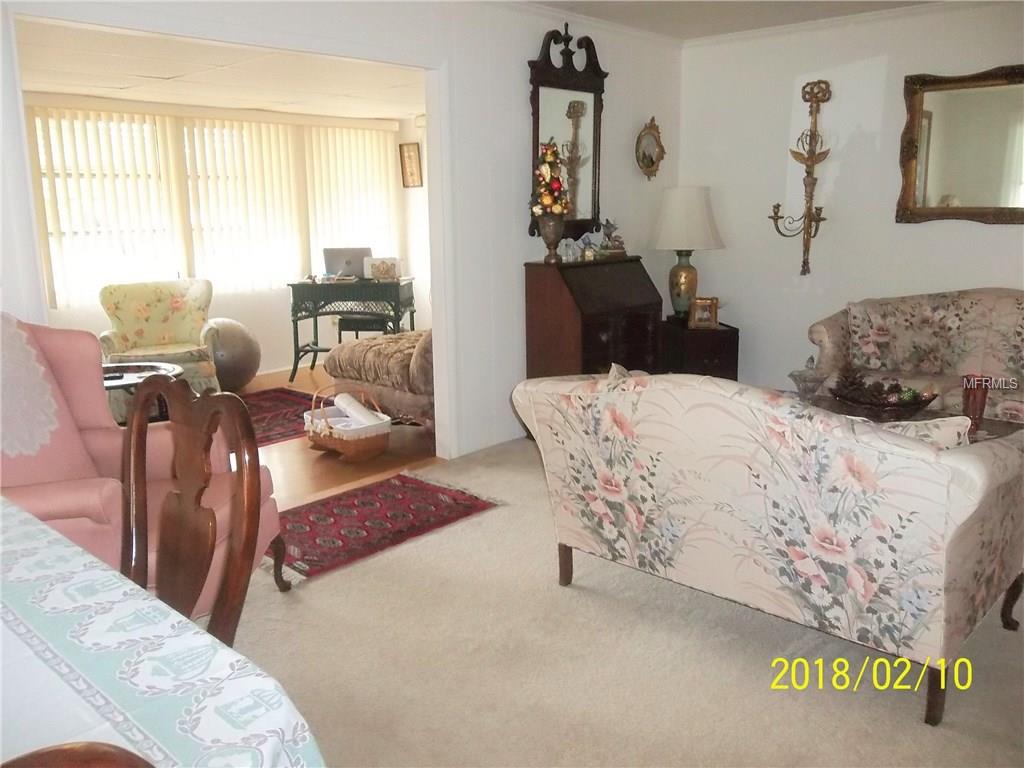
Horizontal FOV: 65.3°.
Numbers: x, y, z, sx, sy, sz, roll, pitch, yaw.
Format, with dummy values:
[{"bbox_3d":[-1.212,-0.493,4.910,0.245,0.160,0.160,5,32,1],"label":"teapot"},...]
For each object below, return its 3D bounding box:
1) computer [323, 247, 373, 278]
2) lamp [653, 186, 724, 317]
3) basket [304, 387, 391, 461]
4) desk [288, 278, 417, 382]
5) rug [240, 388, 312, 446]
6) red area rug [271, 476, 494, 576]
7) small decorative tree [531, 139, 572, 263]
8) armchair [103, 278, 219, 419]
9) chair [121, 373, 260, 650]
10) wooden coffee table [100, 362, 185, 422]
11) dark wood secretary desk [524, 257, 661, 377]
[{"bbox_3d":[-1.385,-1.008,6.740,0.370,0.240,0.290,-2,13,-5],"label":"computer"},{"bbox_3d":[1.102,-0.821,5.052,0.450,0.820,0.450,-1,13,0],"label":"lamp"},{"bbox_3d":[-0.959,0.196,4.616,0.470,0.374,0.320,12,18,43],"label":"basket"},{"bbox_3d":[-1.325,-0.476,6.700,0.920,0.760,0.500,-2,13,-5],"label":"desk"},{"bbox_3d":[-1.937,0.272,5.144,1.280,0.012,1.850,12,18,43],"label":"rug"},{"bbox_3d":[-0.662,0.608,3.623,0.660,0.012,1.090,12,18,43],"label":"red area rug"},{"bbox_3d":[0.243,-1.025,4.514,0.230,0.695,0.230,-1,13,0],"label":"small decorative tree"},{"bbox_3d":[-2.425,-0.261,5.635,0.750,0.840,0.790,-6,14,-21],"label":"armchair"},{"bbox_3d":[-0.860,0.563,1.567,0.520,1.020,0.570,12,18,43],"label":"chair"},{"bbox_3d":[-2.330,0.197,4.460,0.950,0.470,0.650,-6,14,-21],"label":"wooden coffee table"},{"bbox_3d":[0.511,-0.212,4.842,0.470,1.040,0.780,12,18,43],"label":"dark wood secretary desk"}]

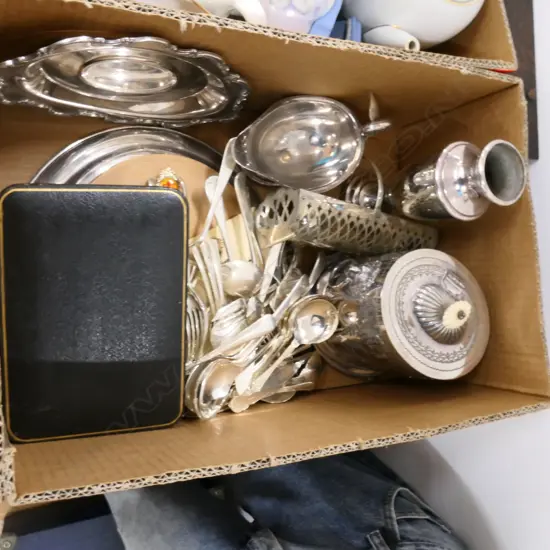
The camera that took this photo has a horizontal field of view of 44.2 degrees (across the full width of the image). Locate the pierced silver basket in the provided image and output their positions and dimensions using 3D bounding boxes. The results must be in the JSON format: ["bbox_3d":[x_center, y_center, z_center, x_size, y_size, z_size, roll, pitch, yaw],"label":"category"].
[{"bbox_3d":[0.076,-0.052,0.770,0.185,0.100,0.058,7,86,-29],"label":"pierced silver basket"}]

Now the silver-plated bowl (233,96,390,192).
[{"bbox_3d":[0.021,-0.135,0.742,0.178,0.105,0.096,-15,96,-26],"label":"silver-plated bowl"}]

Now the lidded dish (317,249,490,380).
[{"bbox_3d":[0.153,0.044,0.762,0.152,0.178,0.152,2,86,-26],"label":"lidded dish"}]

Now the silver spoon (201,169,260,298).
[{"bbox_3d":[-0.055,-0.041,0.720,0.046,0.032,0.135,-15,84,-26],"label":"silver spoon"}]

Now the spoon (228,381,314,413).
[{"bbox_3d":[-0.001,0.137,0.771,0.112,0.017,0.025,-6,119,-32],"label":"spoon"}]

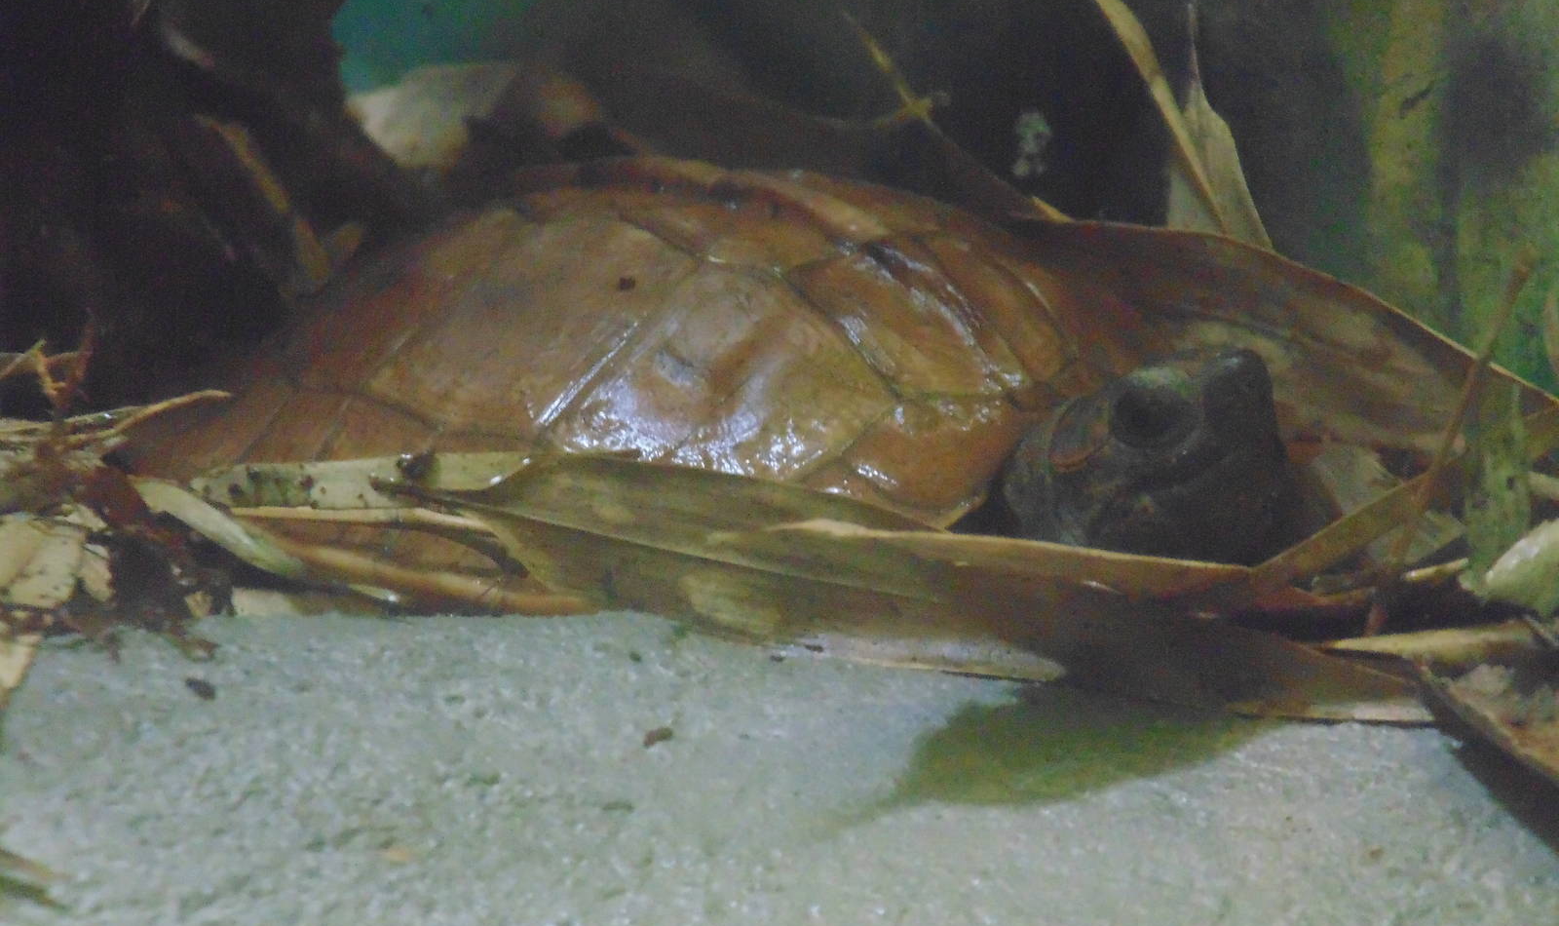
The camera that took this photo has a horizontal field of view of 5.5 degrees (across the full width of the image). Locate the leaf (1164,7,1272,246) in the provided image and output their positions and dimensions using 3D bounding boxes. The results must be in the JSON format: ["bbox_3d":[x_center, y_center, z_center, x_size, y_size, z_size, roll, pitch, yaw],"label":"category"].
[{"bbox_3d":[0.096,-0.068,3.480,0.022,0.065,0.010,-9,13,2],"label":"leaf"}]

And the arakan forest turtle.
[{"bbox_3d":[-0.012,-0.017,3.394,0.276,0.092,0.165,3,12,34],"label":"arakan forest turtle"}]

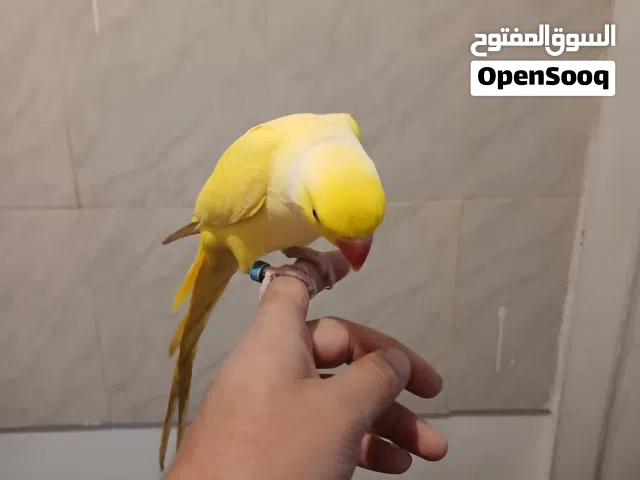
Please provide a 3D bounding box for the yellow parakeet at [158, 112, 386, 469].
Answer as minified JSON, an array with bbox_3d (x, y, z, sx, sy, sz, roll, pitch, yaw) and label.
[{"bbox_3d":[-0.039,0.049,0.325,0.080,0.255,0.178,-12,17,-43],"label":"yellow parakeet"}]

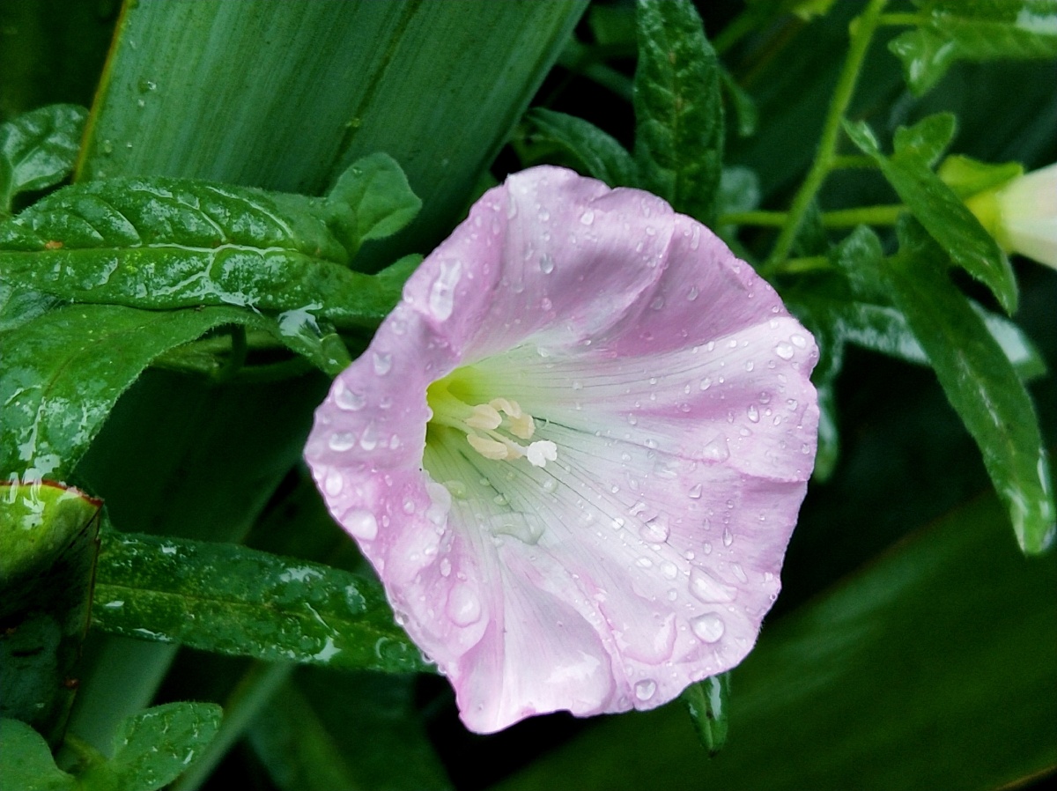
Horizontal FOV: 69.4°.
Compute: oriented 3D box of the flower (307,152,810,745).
[{"bbox_3d":[-0.001,0.005,0.097,0.059,0.061,0.042,-15,13,-25],"label":"flower"}]

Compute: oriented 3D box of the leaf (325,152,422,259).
[{"bbox_3d":[-0.020,-0.025,0.100,0.013,0.005,0.015,23,60,7],"label":"leaf"}]

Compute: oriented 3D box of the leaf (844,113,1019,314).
[{"bbox_3d":[0.059,-0.027,0.110,0.015,0.008,0.036,-32,76,-35],"label":"leaf"}]

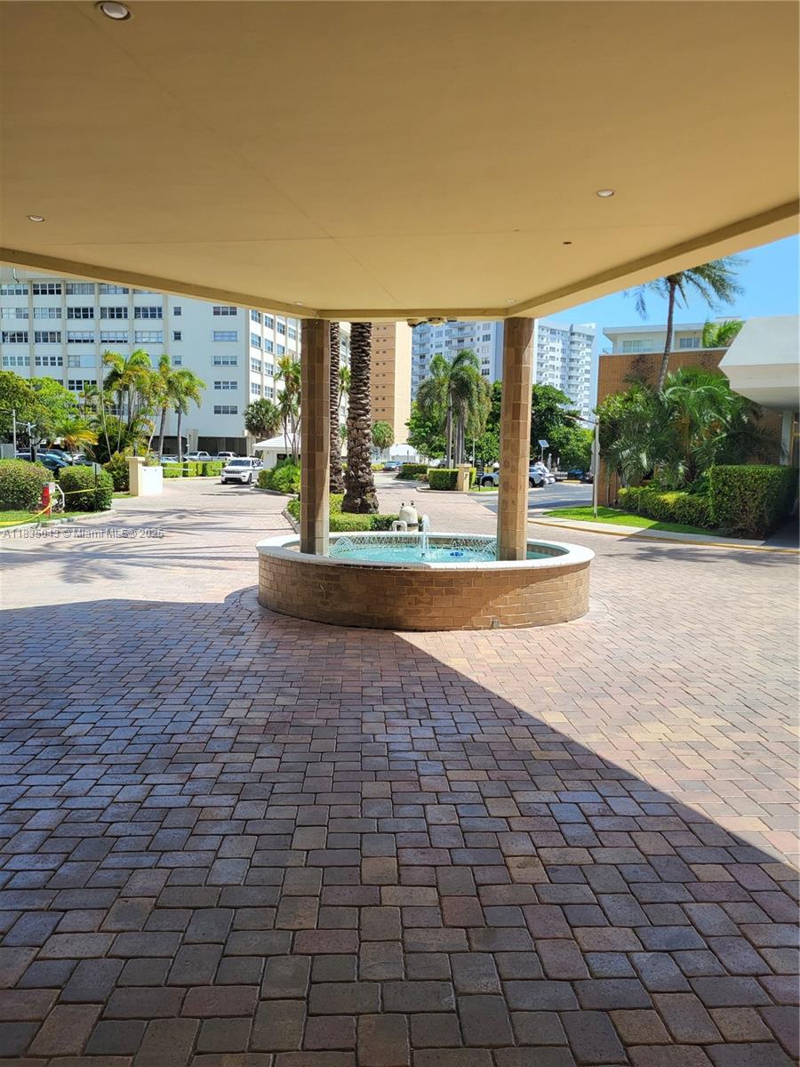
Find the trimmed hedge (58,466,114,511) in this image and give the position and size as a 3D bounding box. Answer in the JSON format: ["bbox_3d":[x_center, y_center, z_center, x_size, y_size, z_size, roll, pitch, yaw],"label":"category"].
[{"bbox_3d":[-9.648,-1.410,24.594,1.600,1.312,1.600,-1,6,-21],"label":"trimmed hedge"}]

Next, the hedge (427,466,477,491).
[{"bbox_3d":[2.929,-3.112,45.508,2.400,1.255,1.200,4,6,25],"label":"hedge"}]

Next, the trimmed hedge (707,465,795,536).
[{"bbox_3d":[8.780,-0.859,20.200,1.500,1.620,2.400,4,6,28],"label":"trimmed hedge"}]

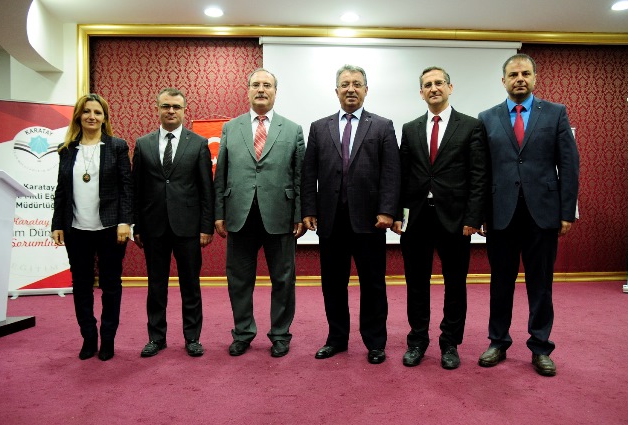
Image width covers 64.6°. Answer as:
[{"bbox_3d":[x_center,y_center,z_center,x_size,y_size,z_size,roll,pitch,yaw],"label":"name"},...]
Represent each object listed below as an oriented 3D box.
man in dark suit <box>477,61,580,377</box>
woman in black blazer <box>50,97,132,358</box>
[{"bbox_3d":[1.218,-0.016,2.850,0.560,1.785,0.370,0,2,22],"label":"man in dark suit"},{"bbox_3d":[-1.381,0.070,3.100,0.490,1.610,0.310,0,1,-10],"label":"woman in black blazer"}]

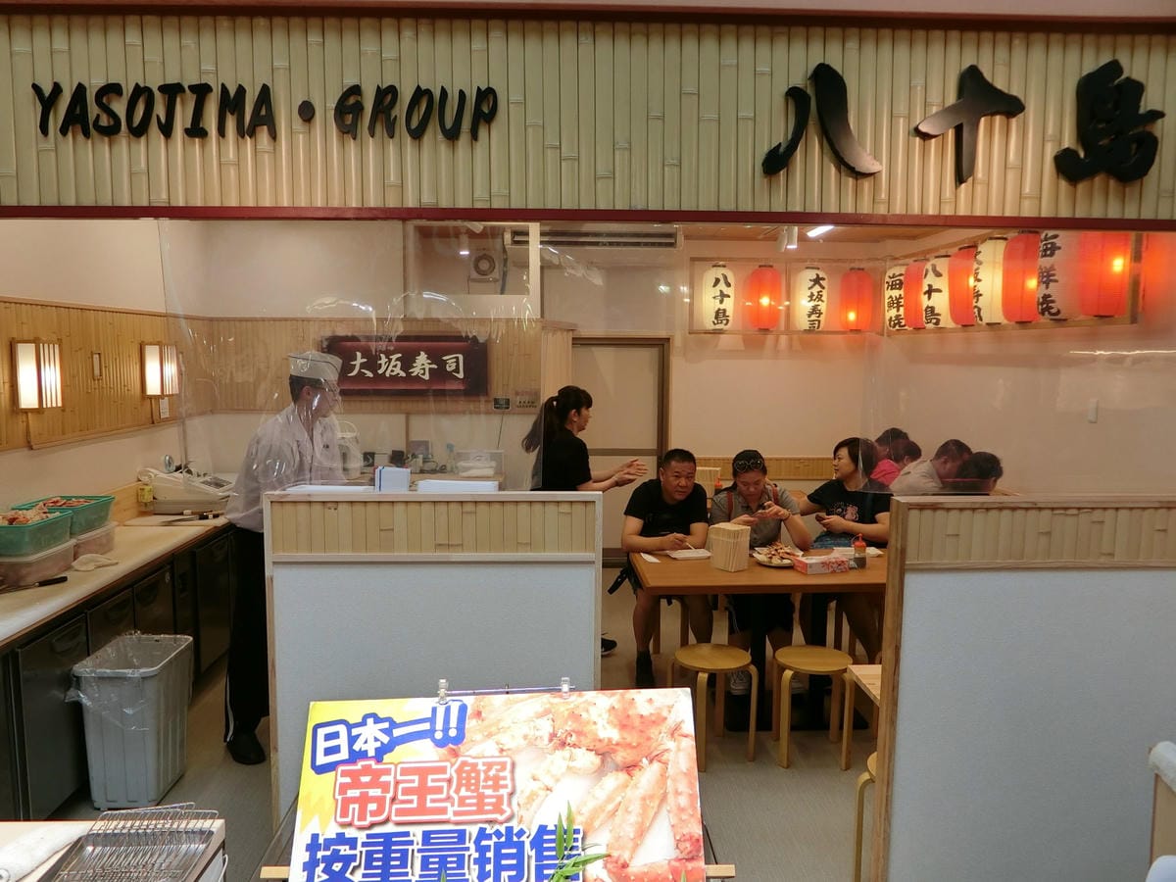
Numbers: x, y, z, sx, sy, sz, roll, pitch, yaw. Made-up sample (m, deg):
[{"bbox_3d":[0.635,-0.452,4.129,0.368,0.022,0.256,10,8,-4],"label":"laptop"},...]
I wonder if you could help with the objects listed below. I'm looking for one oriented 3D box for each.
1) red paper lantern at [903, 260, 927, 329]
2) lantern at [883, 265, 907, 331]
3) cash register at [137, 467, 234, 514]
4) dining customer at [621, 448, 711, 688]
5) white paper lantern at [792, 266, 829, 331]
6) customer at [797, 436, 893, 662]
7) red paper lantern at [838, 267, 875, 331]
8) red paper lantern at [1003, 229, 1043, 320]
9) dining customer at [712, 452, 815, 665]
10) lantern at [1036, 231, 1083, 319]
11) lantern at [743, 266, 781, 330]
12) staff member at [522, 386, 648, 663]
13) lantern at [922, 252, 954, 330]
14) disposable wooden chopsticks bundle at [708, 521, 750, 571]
[{"bbox_3d":[2.419,-1.067,6.168,0.245,0.500,0.245,-5,8,-40],"label":"red paper lantern"},{"bbox_3d":[2.345,-1.071,6.330,0.270,0.490,0.270,-5,7,-42],"label":"lantern"},{"bbox_3d":[-2.397,0.281,5.168,0.480,0.270,0.360,0,6,-3],"label":"cash register"},{"bbox_3d":[0.431,0.658,4.651,0.500,1.270,0.700,0,6,-5],"label":"dining customer"},{"bbox_3d":[1.787,-1.129,6.764,0.250,0.490,0.250,0,6,-3],"label":"white paper lantern"},{"bbox_3d":[1.487,0.631,4.872,0.580,1.290,0.700,3,6,22],"label":"customer"},{"bbox_3d":[2.143,-1.123,6.747,0.270,0.490,0.270,0,6,-3],"label":"red paper lantern"},{"bbox_3d":[2.423,-0.902,4.691,0.270,0.490,0.270,0,6,-3],"label":"red paper lantern"},{"bbox_3d":[0.946,0.678,4.711,0.550,1.280,0.680,0,6,-3],"label":"dining customer"},{"bbox_3d":[2.502,-0.886,4.479,0.245,0.500,0.245,-5,8,-40],"label":"lantern"},{"bbox_3d":[1.400,-1.131,6.725,0.245,0.500,0.245,0,6,-3],"label":"lantern"},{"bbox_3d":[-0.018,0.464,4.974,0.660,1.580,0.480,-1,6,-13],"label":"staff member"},{"bbox_3d":[2.436,-1.030,5.824,0.245,0.500,0.245,-5,8,-40],"label":"lantern"},{"bbox_3d":[0.707,0.532,4.237,0.125,0.212,0.125,6,8,45],"label":"disposable wooden chopsticks bundle"}]

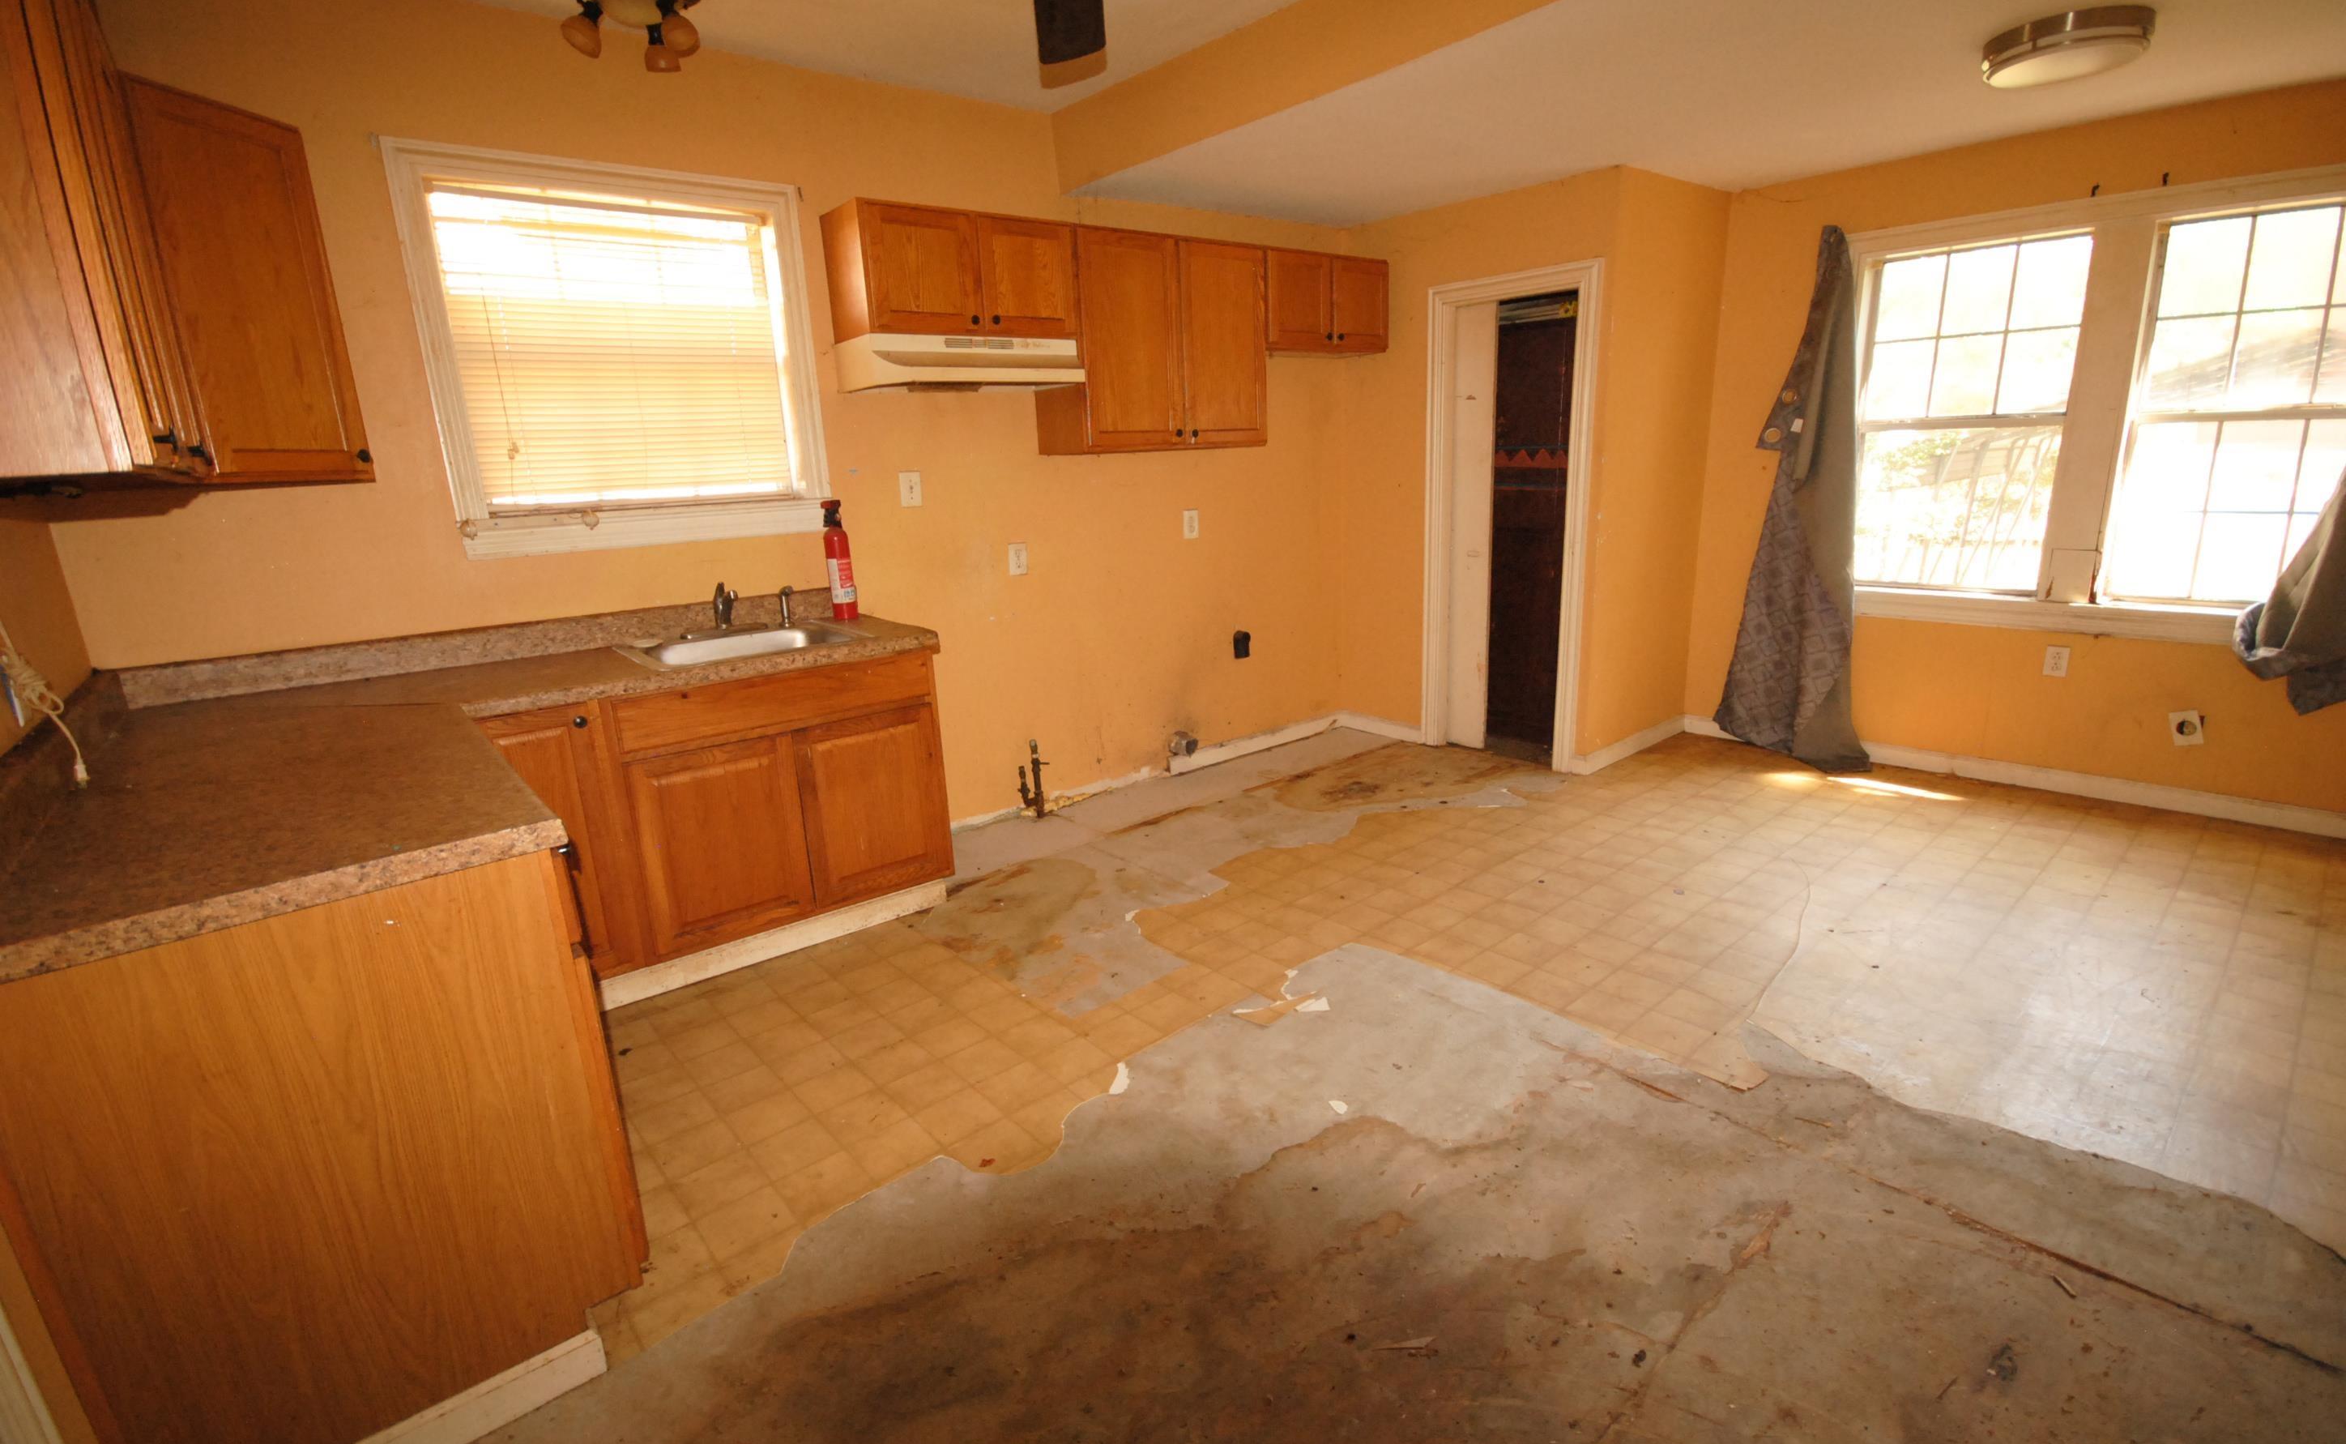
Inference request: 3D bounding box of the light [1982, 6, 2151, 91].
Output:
[{"bbox_3d":[2.423,-1.826,2.663,0.350,0.085,0.350,-14,18,-39],"label":"light"}]

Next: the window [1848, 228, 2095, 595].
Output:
[{"bbox_3d":[3.081,-1.172,3.904,0.100,1.320,0.700,-14,18,-39],"label":"window"}]

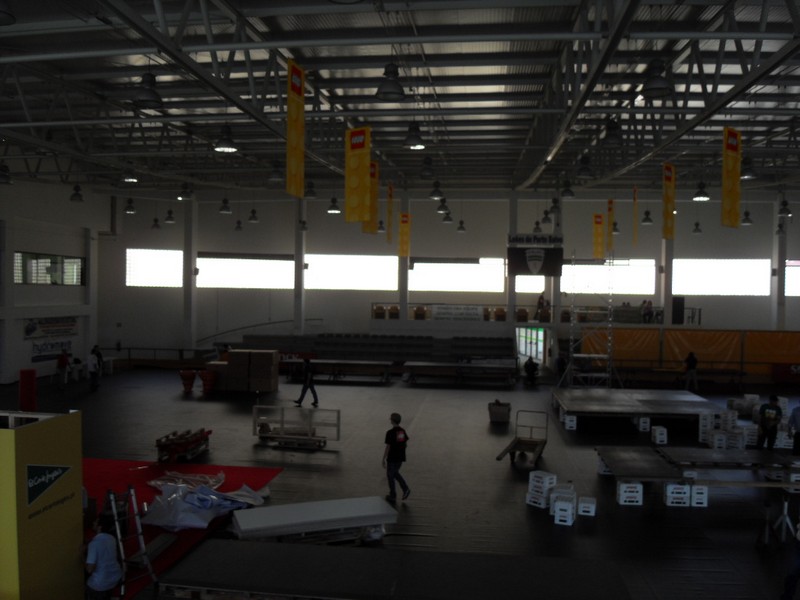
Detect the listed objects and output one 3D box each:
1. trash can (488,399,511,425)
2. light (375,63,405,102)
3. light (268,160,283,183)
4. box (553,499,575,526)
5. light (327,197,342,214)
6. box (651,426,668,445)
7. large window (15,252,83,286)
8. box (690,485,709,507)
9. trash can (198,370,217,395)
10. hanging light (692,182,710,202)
[{"bbox_3d":[3.116,3.494,20.127,0.660,0.620,0.520,1,1,9],"label":"trash can"},{"bbox_3d":[-0.157,-3.903,11.521,0.490,0.590,0.490,1,0,7],"label":"light"},{"bbox_3d":[-3.090,-3.239,16.167,0.450,0.480,0.450,1,1,0],"label":"light"},{"bbox_3d":[3.028,3.882,11.964,0.310,0.430,0.440,1,0,15],"label":"box"},{"bbox_3d":[-2.350,-3.402,23.249,0.450,0.480,0.450,1,1,0],"label":"light"},{"bbox_3d":[7.575,3.951,18.940,0.320,0.430,0.440,1,0,0],"label":"box"},{"bbox_3d":[-16.389,-1.399,30.467,0.150,1.440,5.000,1,0,7],"label":"large window"},{"bbox_3d":[5.878,3.822,12.839,0.310,0.410,0.460,1,1,7],"label":"box"},{"bbox_3d":[-7.498,3.181,25.309,0.680,0.860,0.680,1,1,0],"label":"trash can"},{"bbox_3d":[10.109,-3.648,21.697,0.490,0.590,0.490,1,0,7],"label":"hanging light"}]

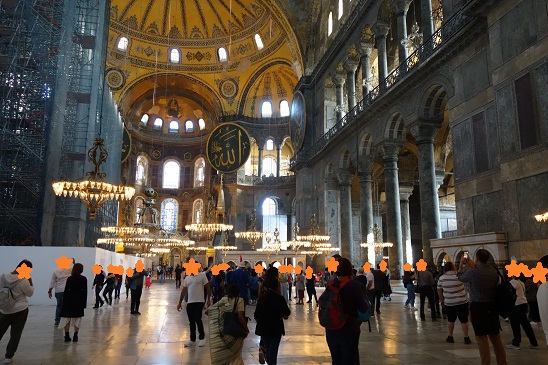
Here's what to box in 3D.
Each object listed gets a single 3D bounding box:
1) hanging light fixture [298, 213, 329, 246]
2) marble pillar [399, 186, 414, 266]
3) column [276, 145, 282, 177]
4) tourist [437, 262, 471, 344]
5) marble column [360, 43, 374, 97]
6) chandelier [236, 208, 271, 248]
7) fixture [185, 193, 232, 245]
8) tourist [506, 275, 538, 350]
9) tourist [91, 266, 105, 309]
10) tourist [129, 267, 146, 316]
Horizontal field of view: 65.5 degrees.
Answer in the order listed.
[{"bbox_3d":[3.037,3.757,32.758,2.600,2.610,2.600,0,-11,0],"label":"hanging light fixture"},{"bbox_3d":[12.933,5.024,41.649,1.250,9.500,1.250,3,-11,-11],"label":"marble pillar"},{"bbox_3d":[0.796,-3.079,64.000,0.650,5.300,0.650,3,-11,-11],"label":"column"},{"bbox_3d":[3.816,2.533,9.062,0.620,1.670,0.400,-2,-12,13],"label":"tourist"},{"bbox_3d":[7.908,-9.010,36.395,0.900,6.180,0.900,3,-12,-11],"label":"marble column"},{"bbox_3d":[-1.996,4.398,40.300,3.400,3.700,3.400,3,-12,-11],"label":"chandelier"},{"bbox_3d":[-2.958,1.725,19.600,2.150,2.250,2.150,3,-11,-11],"label":"fixture"},{"bbox_3d":[5.066,2.535,8.744,0.600,1.650,0.500,-8,-14,34],"label":"tourist"},{"bbox_3d":[-7.240,4.275,17.544,0.500,1.680,0.500,-9,-15,39],"label":"tourist"},{"bbox_3d":[-4.913,3.821,15.450,0.600,1.750,0.450,4,-12,-20],"label":"tourist"}]

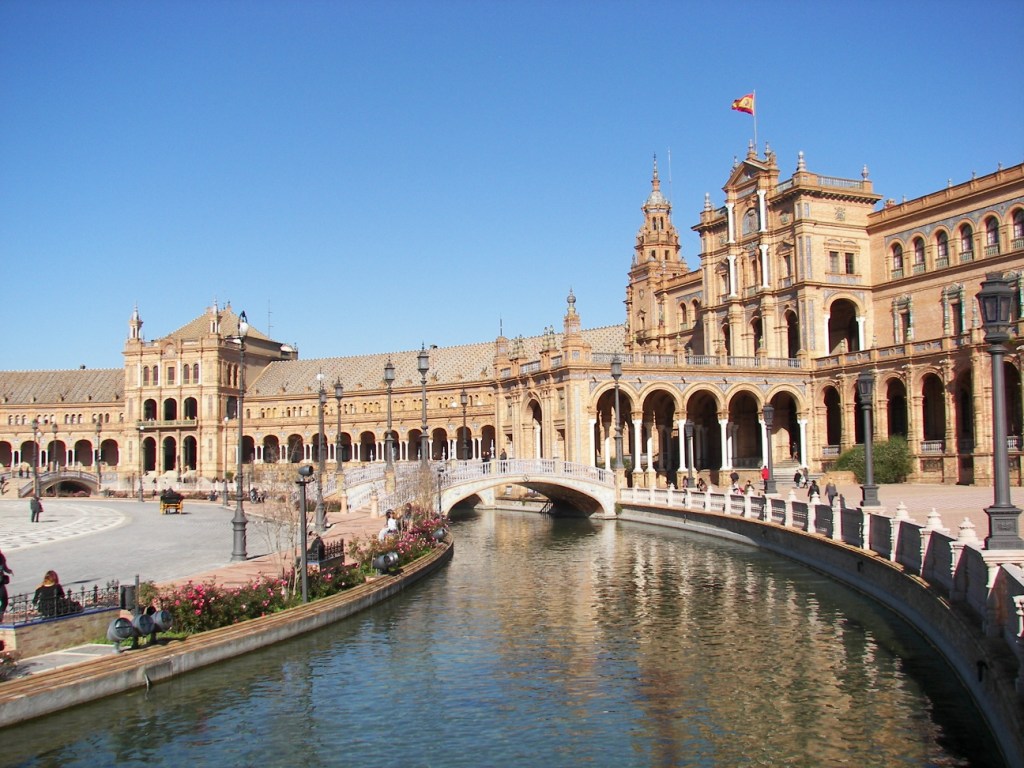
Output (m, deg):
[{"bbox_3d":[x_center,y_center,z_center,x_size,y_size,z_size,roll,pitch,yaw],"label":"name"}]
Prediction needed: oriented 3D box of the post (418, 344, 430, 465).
[{"bbox_3d":[-5.841,1.511,71.500,0.800,8.400,0.800,-1,-5,0],"label":"post"}]

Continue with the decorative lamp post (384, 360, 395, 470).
[{"bbox_3d":[-8.554,2.059,74.318,0.660,8.000,0.660,1,-5,-22],"label":"decorative lamp post"}]

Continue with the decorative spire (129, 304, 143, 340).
[{"bbox_3d":[-74.246,-12.128,210.000,2.100,7.100,2.100,-3,-5,20],"label":"decorative spire"}]

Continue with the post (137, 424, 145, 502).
[{"bbox_3d":[-41.379,8.950,118.878,0.600,8.400,0.600,-1,-5,0],"label":"post"}]

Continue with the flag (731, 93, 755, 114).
[{"bbox_3d":[24.460,-29.648,112.758,2.500,2.200,0.700,-3,-5,20],"label":"flag"}]

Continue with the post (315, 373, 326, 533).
[{"bbox_3d":[-9.353,3.197,51.816,0.580,7.900,0.580,-1,-5,0],"label":"post"}]

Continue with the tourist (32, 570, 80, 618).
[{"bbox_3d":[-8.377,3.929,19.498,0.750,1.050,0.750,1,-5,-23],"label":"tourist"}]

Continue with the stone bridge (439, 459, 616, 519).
[{"bbox_3d":[-0.019,7.867,78.230,14.400,4.600,5.800,1,-5,-23],"label":"stone bridge"}]

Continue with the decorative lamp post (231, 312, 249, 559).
[{"bbox_3d":[-9.248,1.725,36.099,0.620,8.400,0.620,-1,-5,0],"label":"decorative lamp post"}]

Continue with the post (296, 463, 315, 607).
[{"bbox_3d":[-5.264,3.786,27.141,0.400,3.520,0.450,-4,-5,30],"label":"post"}]

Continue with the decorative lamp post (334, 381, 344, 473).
[{"bbox_3d":[-14.386,3.398,89.177,0.660,8.000,0.660,1,-5,-22],"label":"decorative lamp post"}]

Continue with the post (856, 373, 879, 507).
[{"bbox_3d":[10.091,1.533,30.278,0.540,3.850,0.540,-2,-5,8],"label":"post"}]

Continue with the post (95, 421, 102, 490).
[{"bbox_3d":[-57.428,9.013,148.379,0.660,8.000,0.660,1,-5,-22],"label":"post"}]

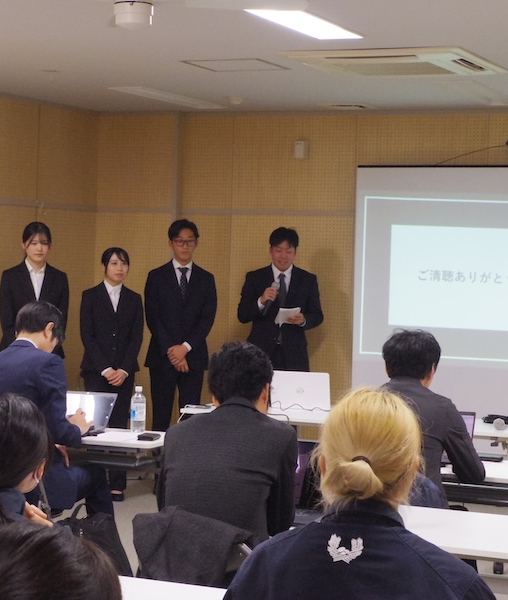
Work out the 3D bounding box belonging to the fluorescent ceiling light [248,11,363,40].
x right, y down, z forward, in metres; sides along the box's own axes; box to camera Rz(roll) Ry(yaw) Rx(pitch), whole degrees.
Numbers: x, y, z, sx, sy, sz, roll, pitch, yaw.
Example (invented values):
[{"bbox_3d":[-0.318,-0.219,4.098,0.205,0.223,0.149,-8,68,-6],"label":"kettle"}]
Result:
[{"bbox_3d":[0.165,-1.214,6.486,0.225,0.060,1.200,3,2,24],"label":"fluorescent ceiling light"}]

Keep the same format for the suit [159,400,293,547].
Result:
[{"bbox_3d":[-0.075,0.626,4.678,0.460,0.640,0.450,2,2,24],"label":"suit"}]

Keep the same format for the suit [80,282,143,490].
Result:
[{"bbox_3d":[-0.886,0.535,9.488,0.395,1.296,0.280,2,2,-9],"label":"suit"}]

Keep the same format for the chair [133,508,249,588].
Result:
[{"bbox_3d":[-0.086,0.999,4.601,0.450,0.790,0.500,2,2,28],"label":"chair"}]

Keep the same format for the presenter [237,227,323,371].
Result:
[{"bbox_3d":[0.151,0.421,9.061,0.520,1.717,0.420,2,2,2],"label":"presenter"}]

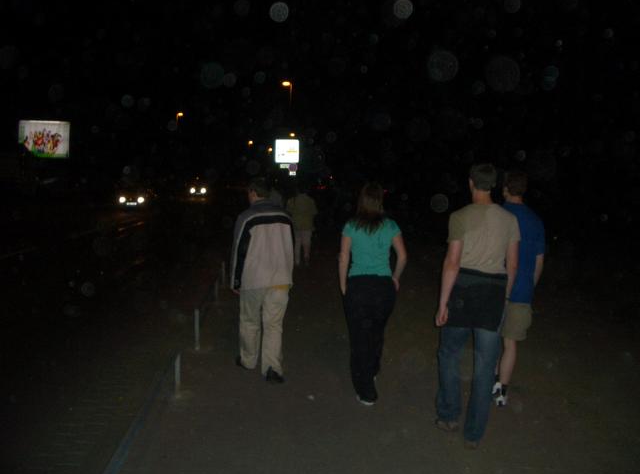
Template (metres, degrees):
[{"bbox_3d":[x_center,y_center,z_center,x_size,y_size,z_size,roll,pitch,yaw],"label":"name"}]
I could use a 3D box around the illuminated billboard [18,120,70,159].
[{"bbox_3d":[-19.148,-6.770,45.000,3.567,2.733,0.400,0,5,-12],"label":"illuminated billboard"}]

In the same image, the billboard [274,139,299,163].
[{"bbox_3d":[-2.588,-6.599,50.000,1.777,1.793,0.250,0,5,-4],"label":"billboard"}]

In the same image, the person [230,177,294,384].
[{"bbox_3d":[-0.502,0.356,5.586,0.520,1.714,0.460,0,5,-13],"label":"person"}]

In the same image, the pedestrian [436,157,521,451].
[{"bbox_3d":[1.030,0.433,4.230,0.530,1.804,0.470,0,5,-5],"label":"pedestrian"}]

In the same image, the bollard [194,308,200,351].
[{"bbox_3d":[-1.221,0.930,6.447,0.052,0.420,0.052,1,5,0],"label":"bollard"}]

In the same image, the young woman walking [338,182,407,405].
[{"bbox_3d":[0.404,0.429,5.004,0.500,1.679,0.400,0,5,-4],"label":"young woman walking"}]

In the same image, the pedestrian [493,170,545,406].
[{"bbox_3d":[1.537,0.384,5.012,0.460,1.790,0.440,0,5,-5],"label":"pedestrian"}]

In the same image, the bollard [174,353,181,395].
[{"bbox_3d":[-1.128,1.084,5.117,0.050,0.323,0.050,1,5,0],"label":"bollard"}]

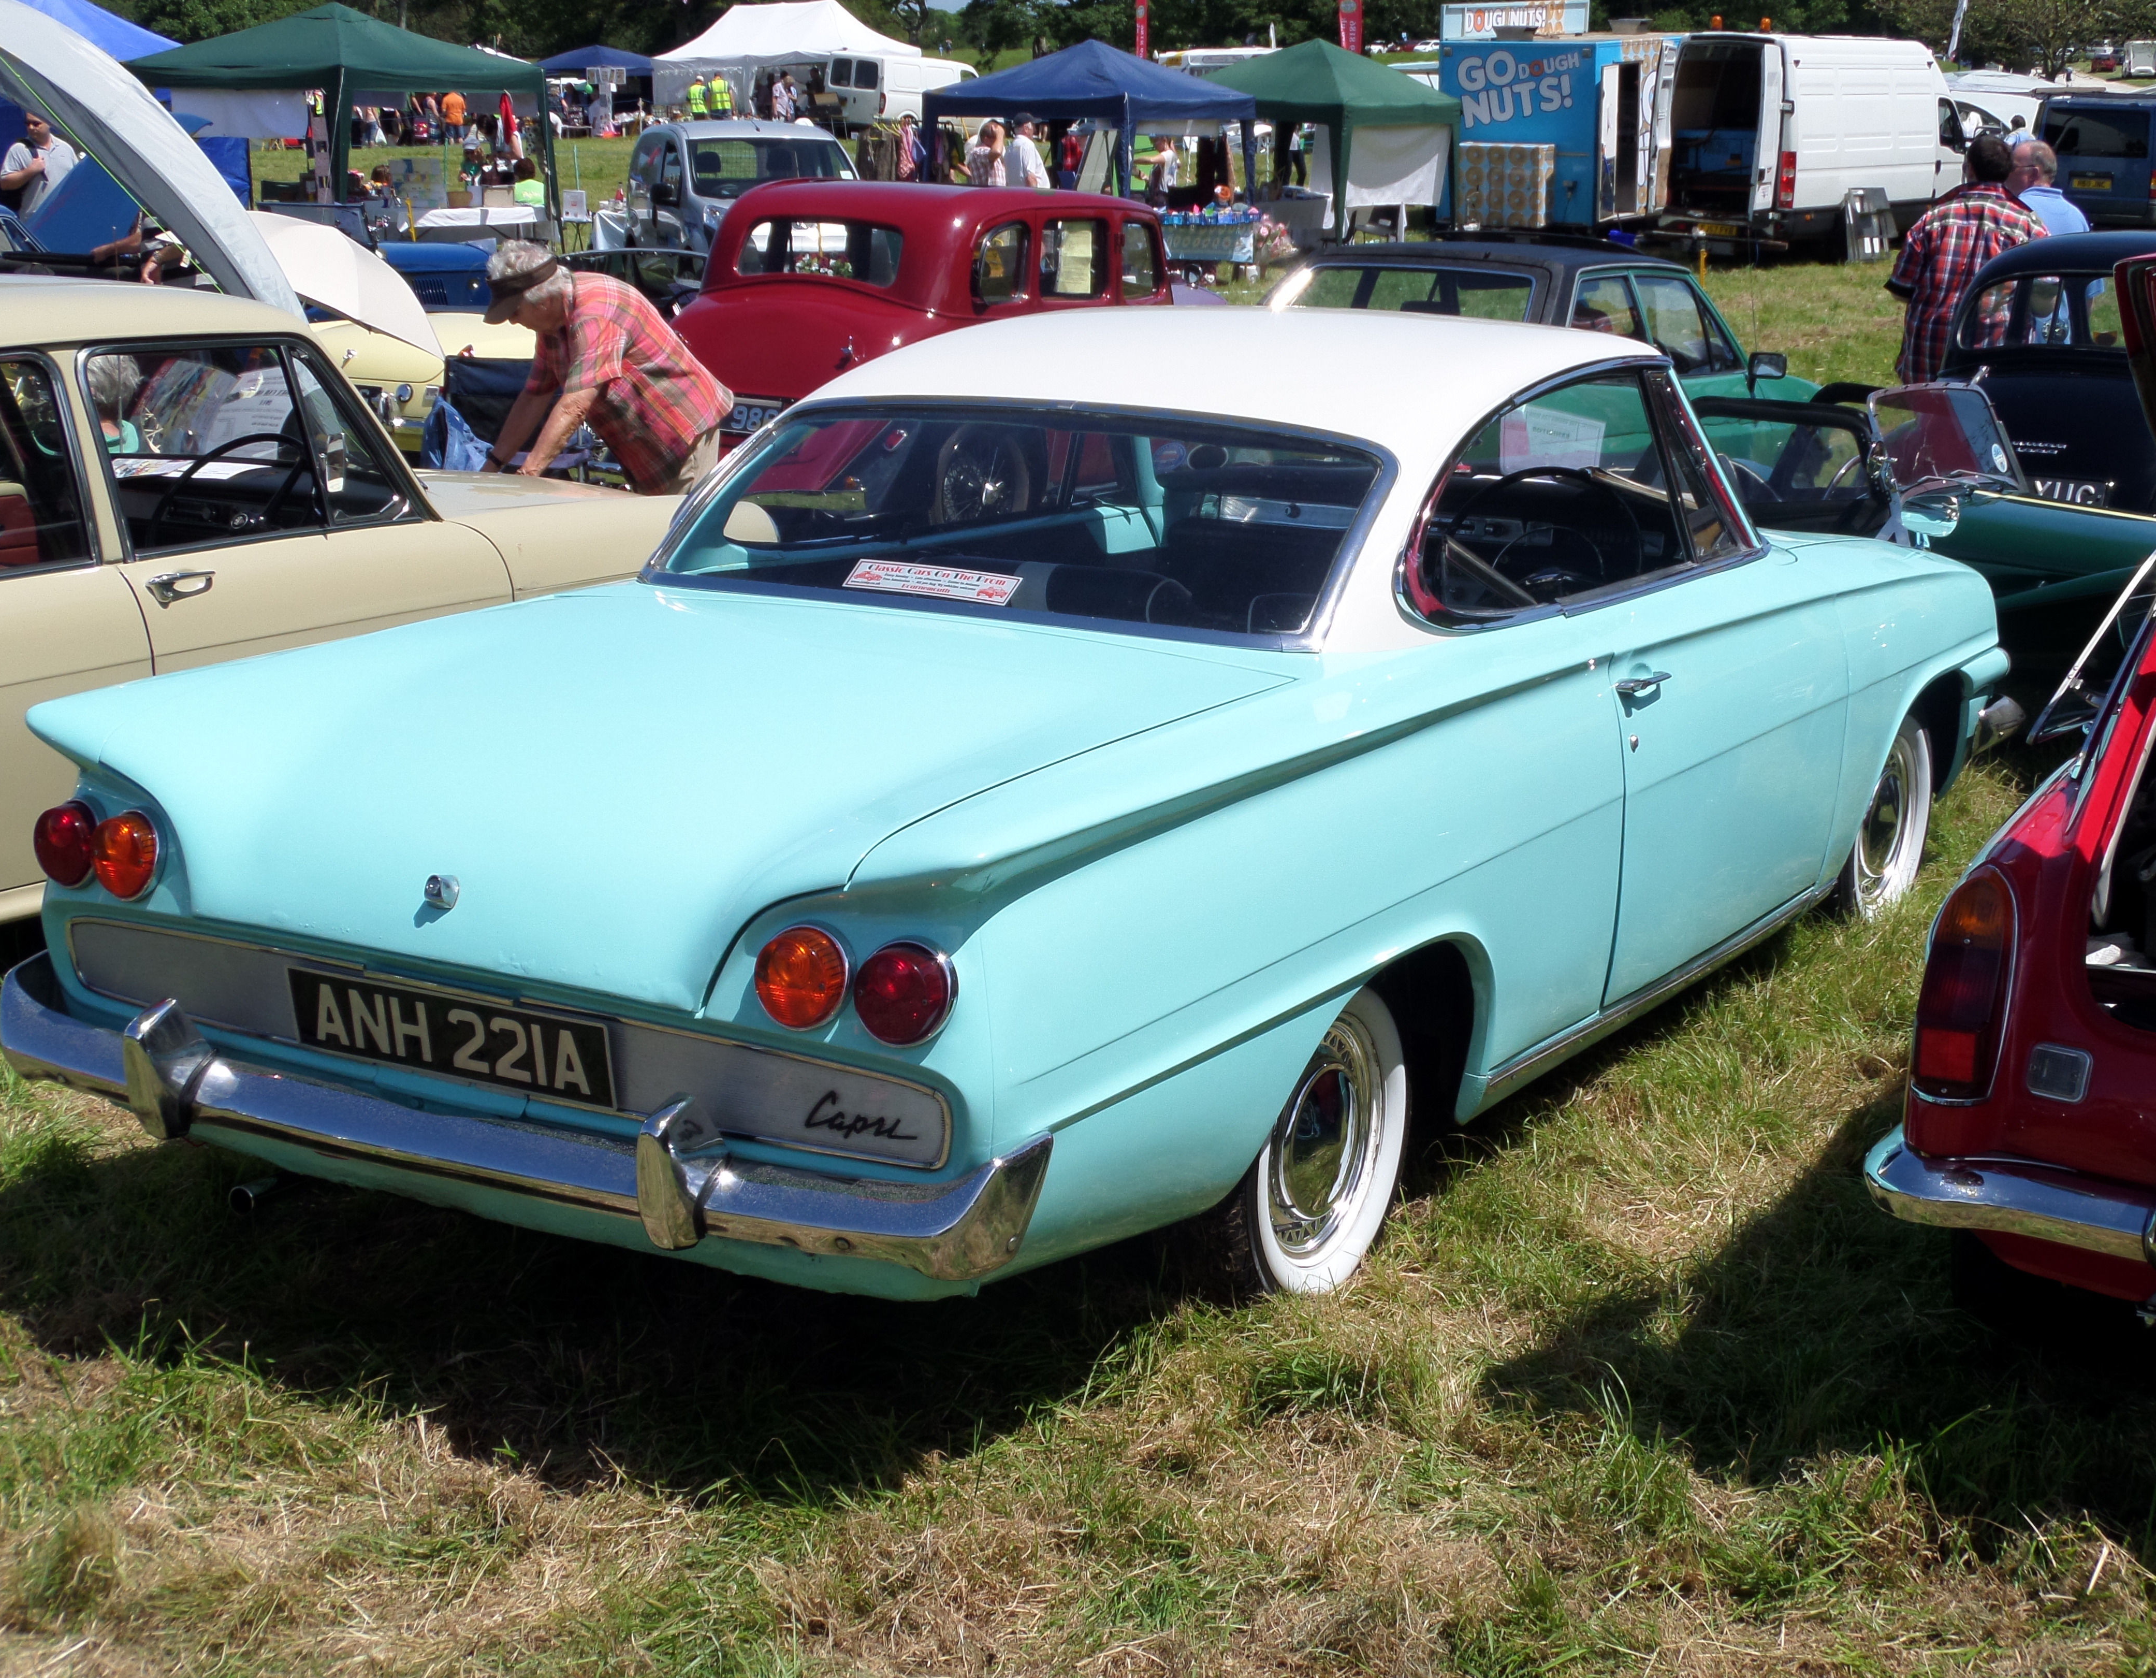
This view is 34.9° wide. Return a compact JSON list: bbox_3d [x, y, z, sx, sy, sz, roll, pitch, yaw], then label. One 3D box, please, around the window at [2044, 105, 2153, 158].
[{"bbox_3d":[13.409,-9.277,45.000,1.420,0.630,0.080,9,9,34],"label":"window"}]

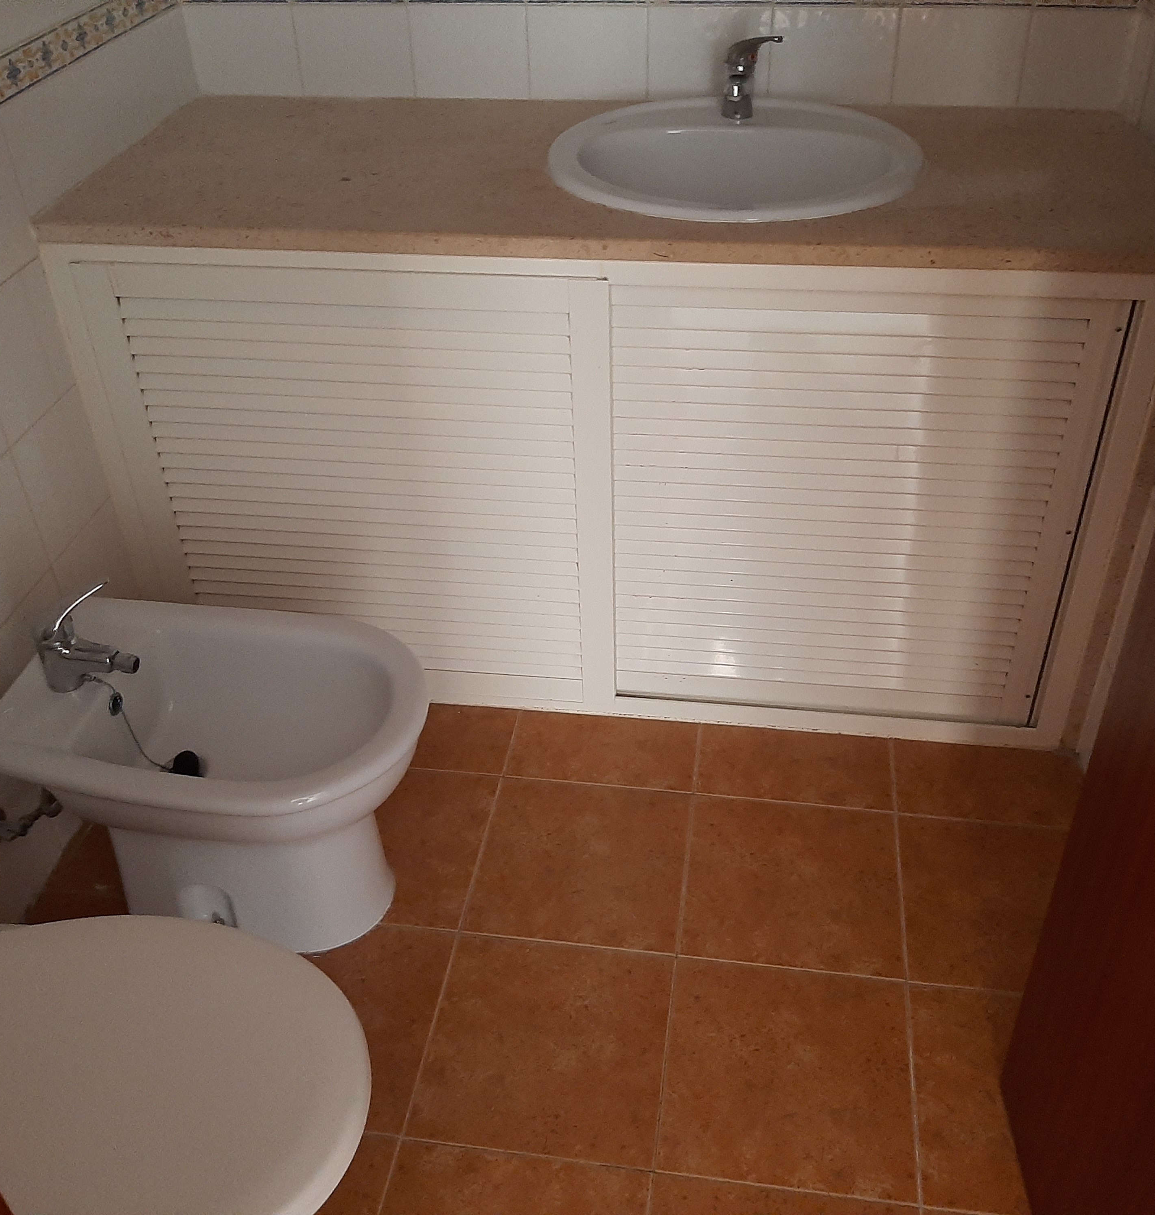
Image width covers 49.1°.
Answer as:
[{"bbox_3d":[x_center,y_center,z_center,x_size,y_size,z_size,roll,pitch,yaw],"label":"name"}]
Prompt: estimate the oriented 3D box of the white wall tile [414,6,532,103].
[{"bbox_3d":[-0.181,-0.935,2.140,0.200,0.172,0.010,4,38,8],"label":"white wall tile"}]

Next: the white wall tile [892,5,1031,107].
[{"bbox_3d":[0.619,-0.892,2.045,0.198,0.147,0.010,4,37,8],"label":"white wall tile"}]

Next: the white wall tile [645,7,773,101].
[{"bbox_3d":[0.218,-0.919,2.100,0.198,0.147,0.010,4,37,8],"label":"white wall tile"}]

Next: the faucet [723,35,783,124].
[{"bbox_3d":[0.264,-0.804,1.931,0.088,0.133,0.135,3,38,7],"label":"faucet"}]

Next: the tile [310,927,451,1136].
[{"bbox_3d":[-0.352,0.557,1.726,0.314,0.010,0.314,4,38,8],"label":"tile"}]

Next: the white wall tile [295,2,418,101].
[{"bbox_3d":[-0.379,-0.948,2.168,0.200,0.172,0.010,4,38,8],"label":"white wall tile"}]

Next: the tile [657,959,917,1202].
[{"bbox_3d":[0.275,0.604,1.642,0.314,0.010,0.314,4,38,8],"label":"tile"}]

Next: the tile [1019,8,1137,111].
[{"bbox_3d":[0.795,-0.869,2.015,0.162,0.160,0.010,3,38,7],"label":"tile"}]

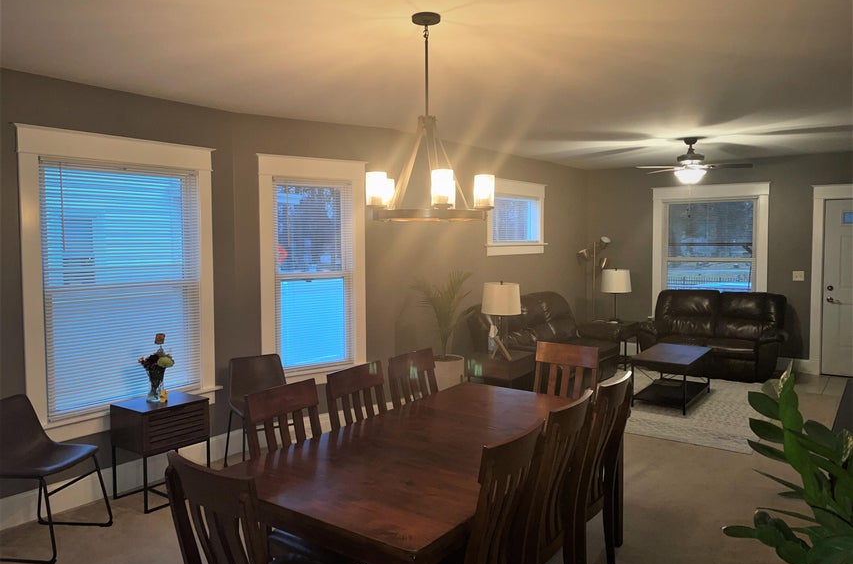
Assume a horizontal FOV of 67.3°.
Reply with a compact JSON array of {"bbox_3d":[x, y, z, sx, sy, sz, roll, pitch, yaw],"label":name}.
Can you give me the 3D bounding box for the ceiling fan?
[{"bbox_3d":[2.559,-1.171,6.221,1.240,0.440,1.240,2,4,37],"label":"ceiling fan"}]

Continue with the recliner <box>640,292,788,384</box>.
[{"bbox_3d":[3.423,0.601,7.659,1.600,0.950,0.940,2,4,37],"label":"recliner"}]

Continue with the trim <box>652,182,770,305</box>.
[{"bbox_3d":[3.565,-0.299,8.164,1.420,1.850,0.100,2,5,37],"label":"trim"}]

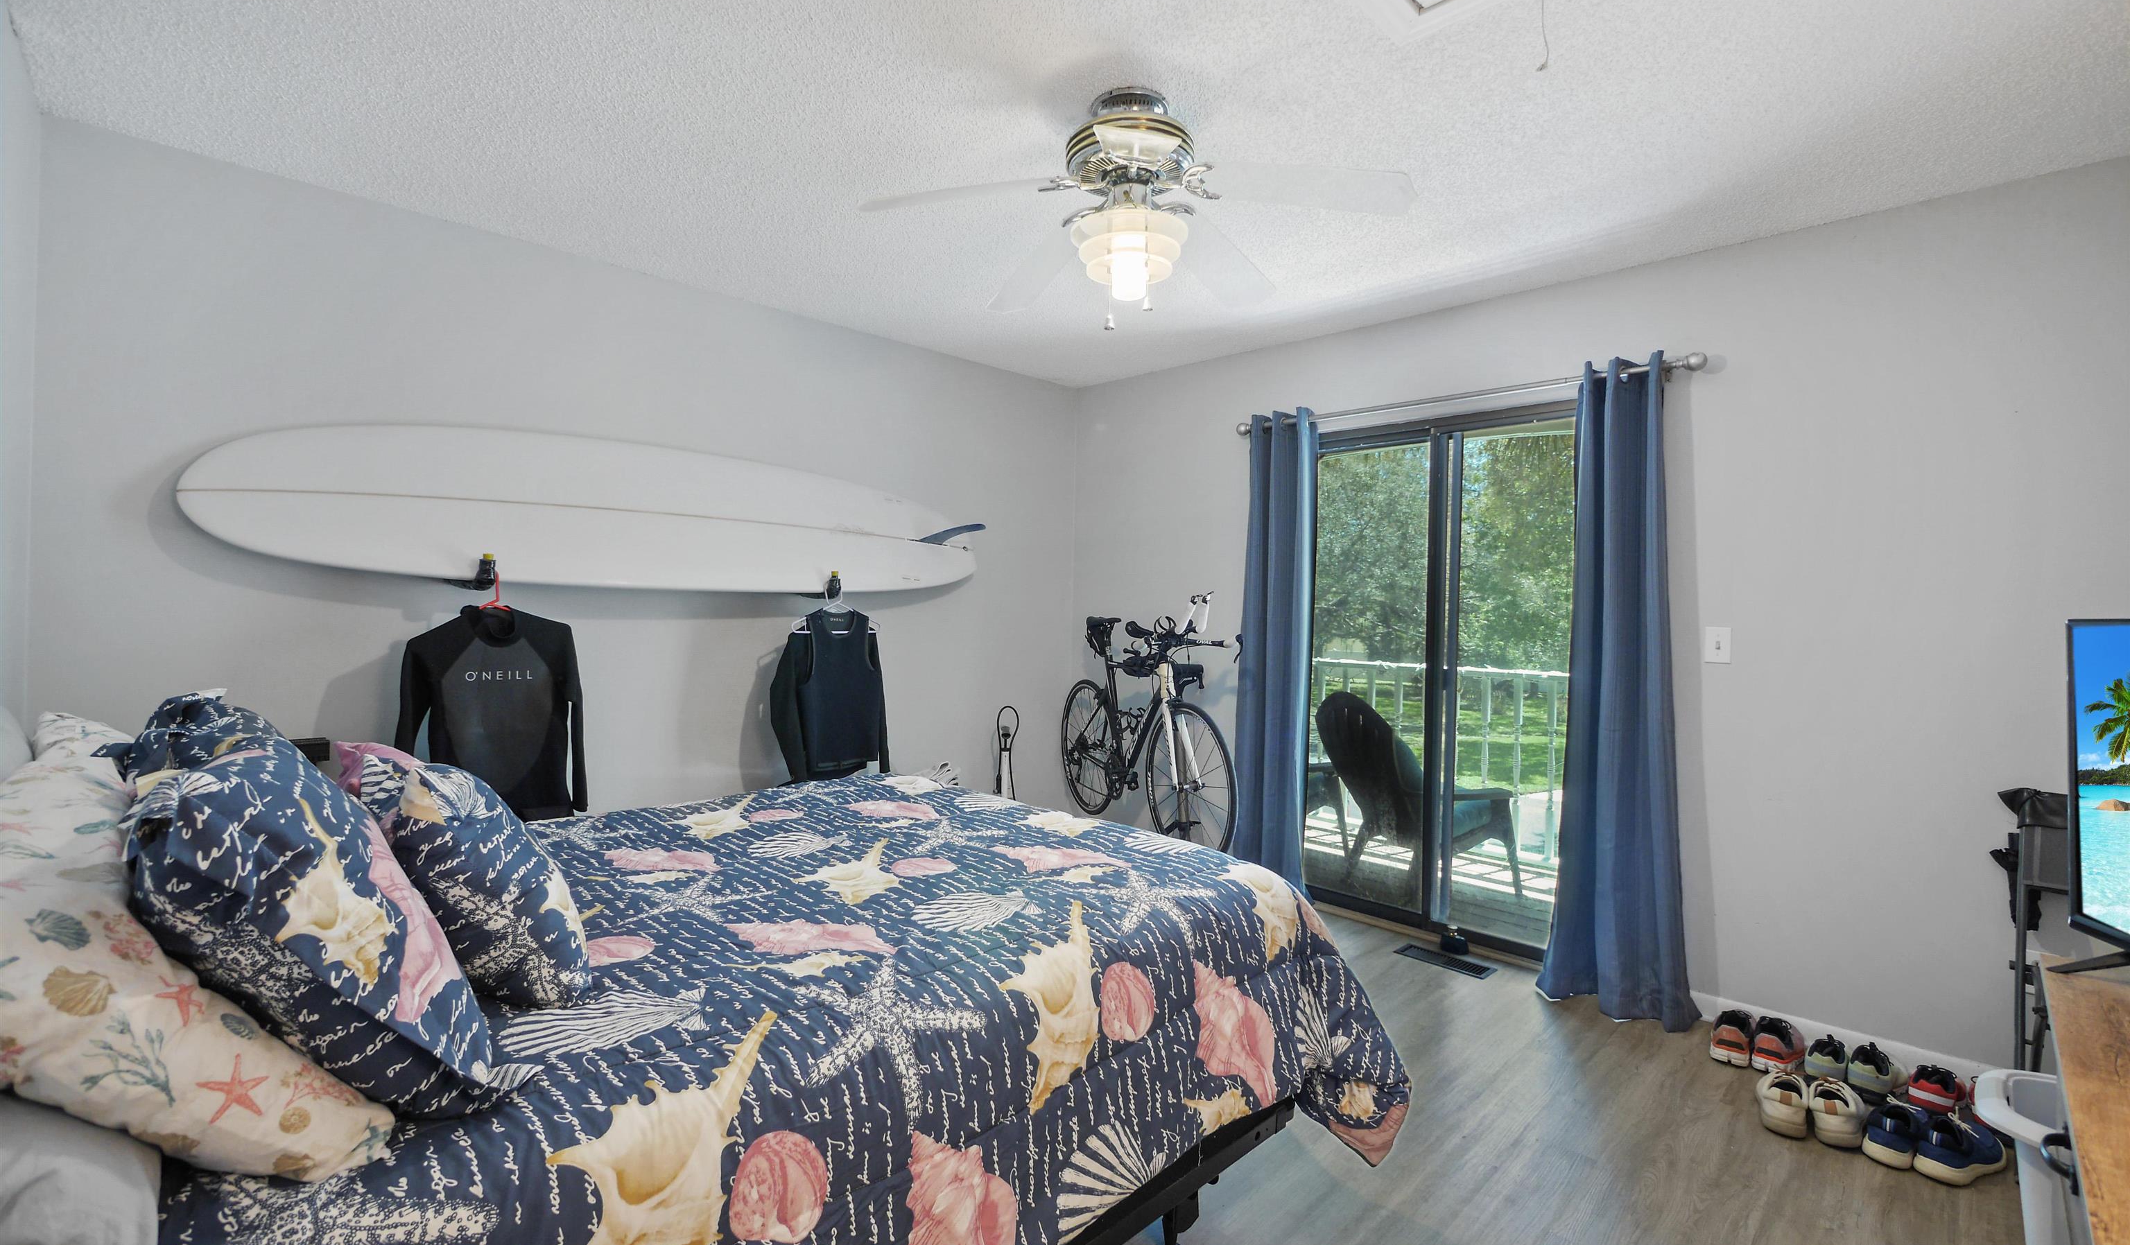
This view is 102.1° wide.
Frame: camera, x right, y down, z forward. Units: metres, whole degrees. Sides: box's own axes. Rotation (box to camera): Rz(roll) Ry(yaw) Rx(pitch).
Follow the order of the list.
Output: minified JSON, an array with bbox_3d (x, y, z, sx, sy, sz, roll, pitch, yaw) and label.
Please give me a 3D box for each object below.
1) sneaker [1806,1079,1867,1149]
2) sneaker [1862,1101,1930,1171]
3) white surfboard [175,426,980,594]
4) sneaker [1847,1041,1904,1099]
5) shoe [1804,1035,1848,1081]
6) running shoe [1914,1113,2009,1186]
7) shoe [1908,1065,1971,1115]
[{"bbox_3d":[1.965,1.208,2.183,0.105,0.118,0.280,2,2,42],"label":"sneaker"},{"bbox_3d":[2.025,1.209,2.080,0.290,0.112,0.105,1,1,-36],"label":"sneaker"},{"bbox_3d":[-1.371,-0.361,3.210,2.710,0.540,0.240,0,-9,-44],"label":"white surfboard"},{"bbox_3d":[2.218,1.208,2.334,0.262,0.115,0.098,1,1,-35],"label":"sneaker"},{"bbox_3d":[2.149,1.206,2.419,0.275,0.120,0.100,0,2,-43],"label":"shoe"},{"bbox_3d":[2.109,1.214,2.029,0.285,0.120,0.107,1,1,-27],"label":"running shoe"},{"bbox_3d":[2.300,1.215,2.279,0.278,0.115,0.103,0,2,-43],"label":"shoe"}]

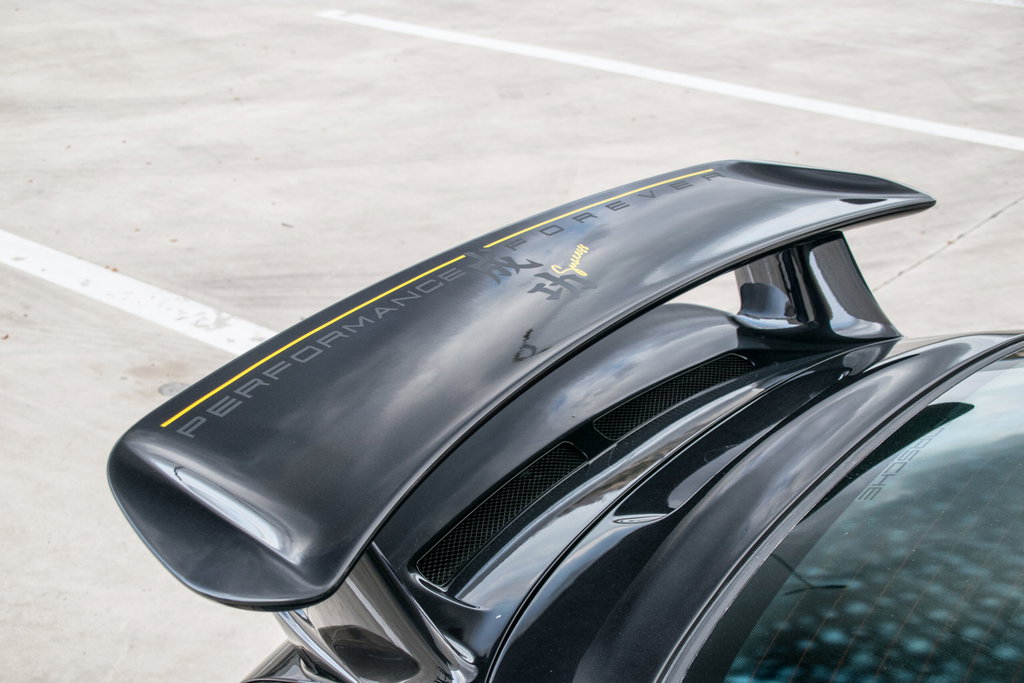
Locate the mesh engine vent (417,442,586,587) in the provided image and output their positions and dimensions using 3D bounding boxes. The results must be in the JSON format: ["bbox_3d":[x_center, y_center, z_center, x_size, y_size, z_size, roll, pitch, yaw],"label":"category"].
[{"bbox_3d":[-0.006,0.189,1.654,0.055,0.030,0.320,29,34,20],"label":"mesh engine vent"}]

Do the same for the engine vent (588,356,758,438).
[{"bbox_3d":[0.220,0.068,1.938,0.055,0.030,0.320,36,37,28],"label":"engine vent"}]

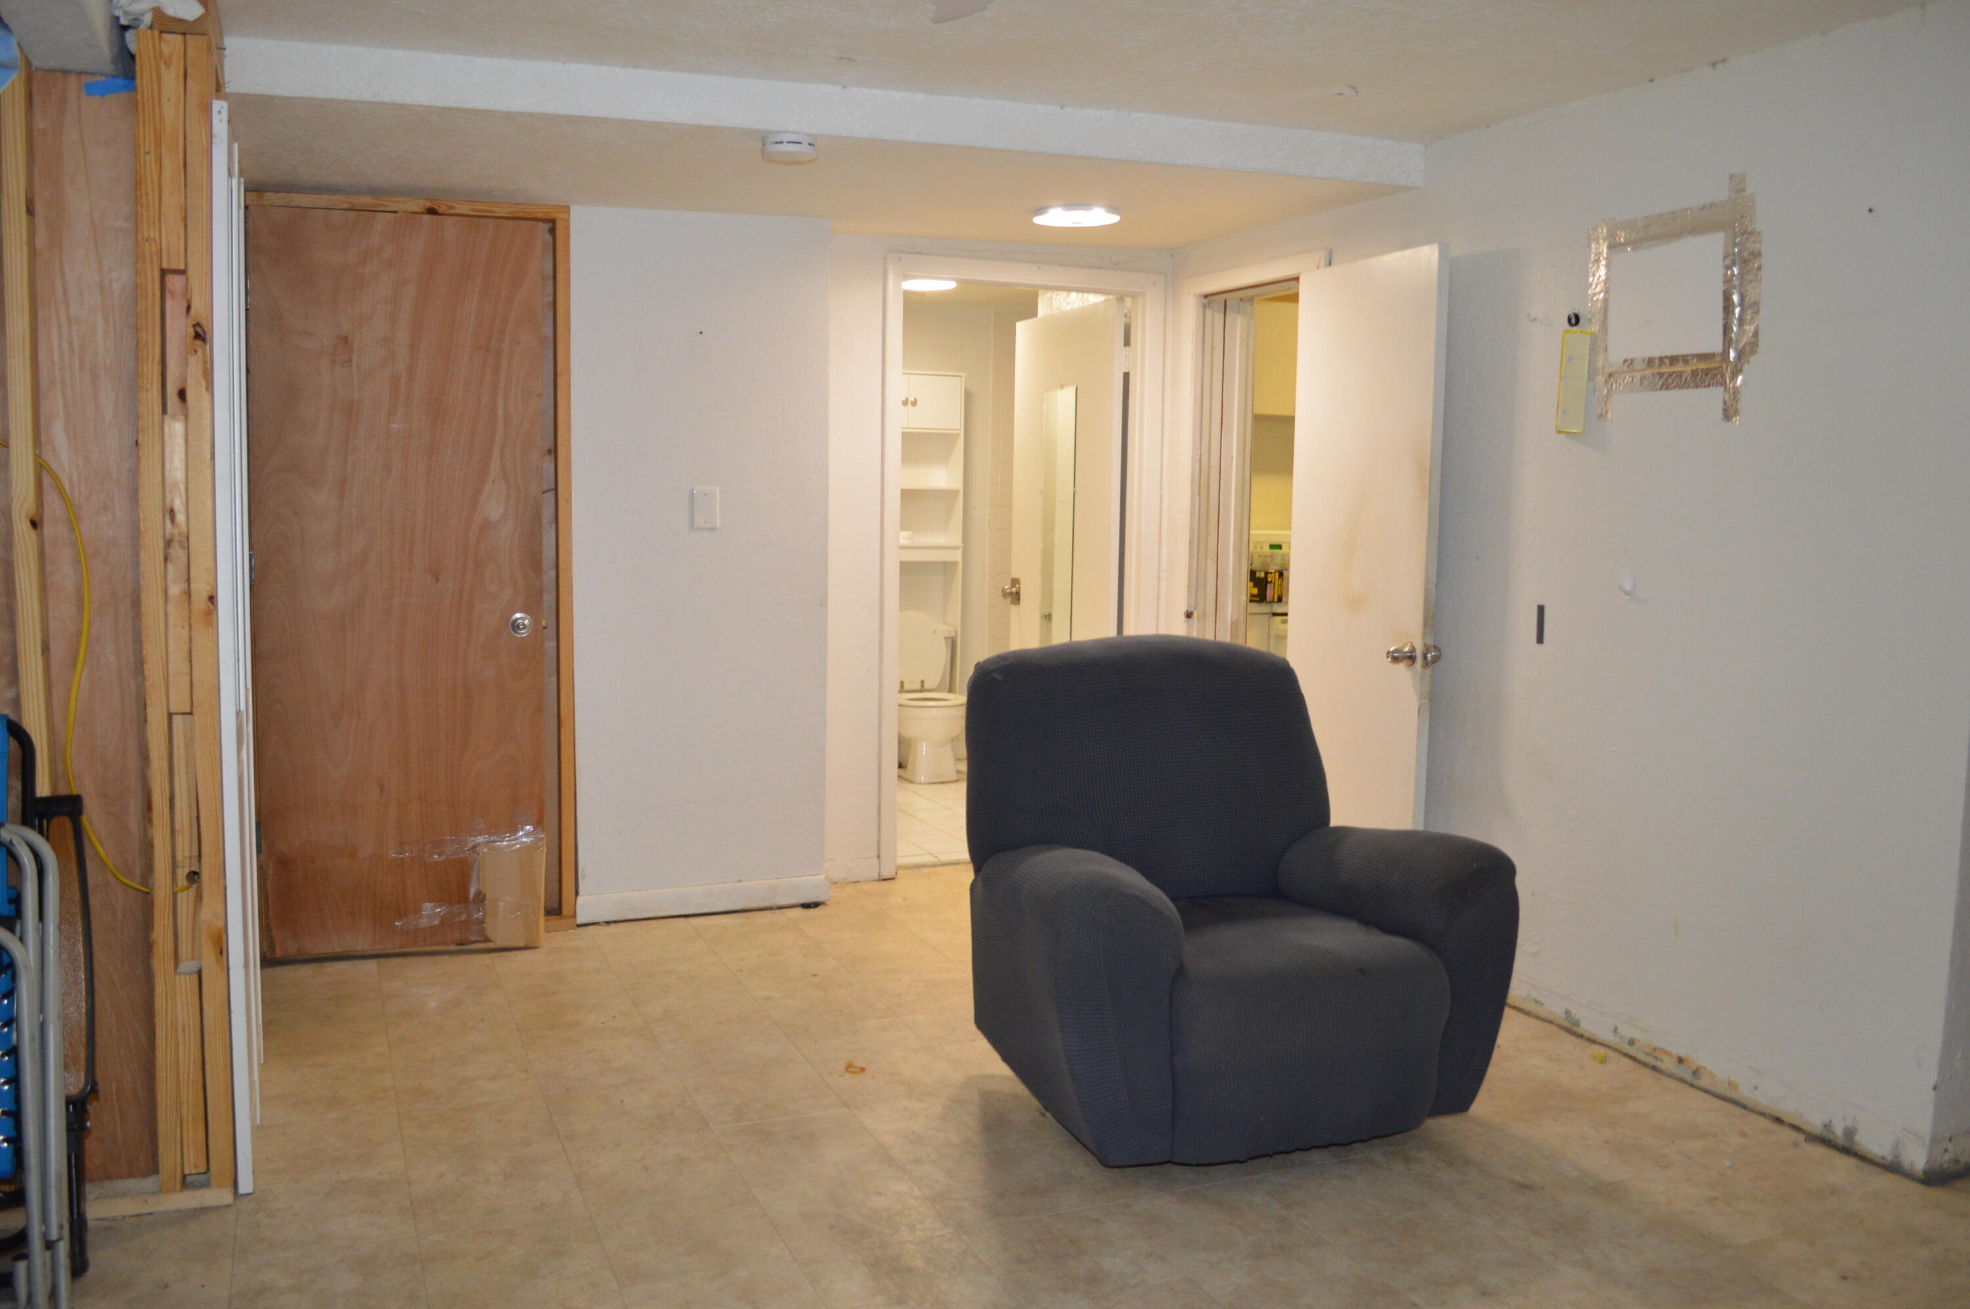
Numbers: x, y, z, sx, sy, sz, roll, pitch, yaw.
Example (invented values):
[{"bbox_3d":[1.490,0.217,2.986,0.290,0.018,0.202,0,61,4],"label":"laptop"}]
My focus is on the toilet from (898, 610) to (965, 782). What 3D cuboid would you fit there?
[{"bbox_3d":[-0.312,0.192,6.831,0.450,0.750,0.700,-1,7,-17],"label":"toilet"}]

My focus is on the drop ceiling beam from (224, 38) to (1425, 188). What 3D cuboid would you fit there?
[{"bbox_3d":[-0.254,-1.340,3.744,2.990,0.125,0.160,-1,7,-16],"label":"drop ceiling beam"}]

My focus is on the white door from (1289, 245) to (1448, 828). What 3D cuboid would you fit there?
[{"bbox_3d":[1.082,-0.134,4.276,0.035,2.000,0.645,-1,7,-21],"label":"white door"}]

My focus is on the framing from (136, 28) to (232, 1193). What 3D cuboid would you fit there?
[{"bbox_3d":[-1.421,-0.039,2.638,0.123,2.047,0.090,0,6,-21],"label":"framing"}]

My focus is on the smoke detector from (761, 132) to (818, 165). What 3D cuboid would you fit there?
[{"bbox_3d":[-0.499,-1.263,3.698,0.135,0.050,0.135,-1,7,-21],"label":"smoke detector"}]

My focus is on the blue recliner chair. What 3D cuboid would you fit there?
[{"bbox_3d":[0.530,0.480,3.347,0.980,0.990,0.910,-1,7,-18],"label":"blue recliner chair"}]

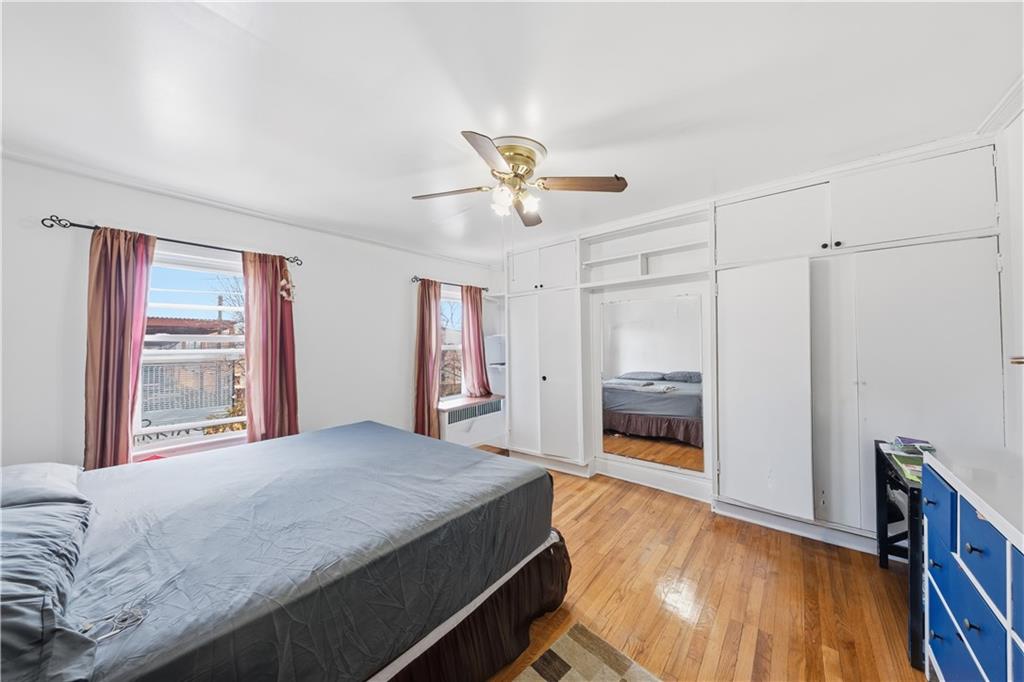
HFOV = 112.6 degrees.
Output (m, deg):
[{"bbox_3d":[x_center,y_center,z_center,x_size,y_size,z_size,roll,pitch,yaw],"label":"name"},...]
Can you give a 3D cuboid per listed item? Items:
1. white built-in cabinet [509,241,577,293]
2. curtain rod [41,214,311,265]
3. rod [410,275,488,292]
[{"bbox_3d":[0.505,-0.805,4.026,0.935,0.460,0.580,-1,-1,40],"label":"white built-in cabinet"},{"bbox_3d":[-2.361,-0.719,2.572,0.090,0.075,1.400,-1,-1,40],"label":"curtain rod"},{"bbox_3d":[-0.759,-0.720,4.471,0.090,0.075,1.290,-1,-1,40],"label":"rod"}]

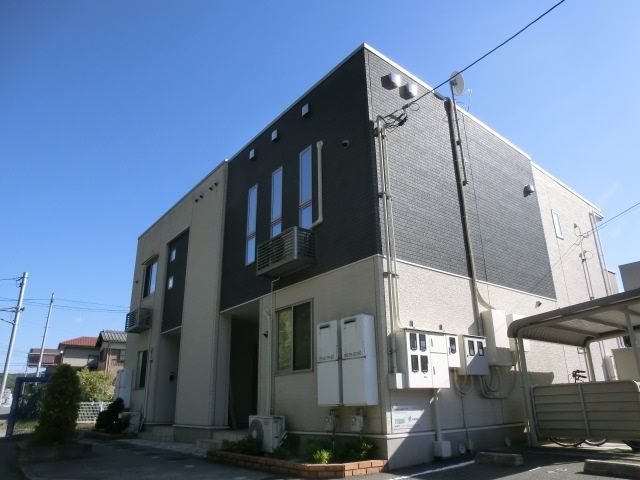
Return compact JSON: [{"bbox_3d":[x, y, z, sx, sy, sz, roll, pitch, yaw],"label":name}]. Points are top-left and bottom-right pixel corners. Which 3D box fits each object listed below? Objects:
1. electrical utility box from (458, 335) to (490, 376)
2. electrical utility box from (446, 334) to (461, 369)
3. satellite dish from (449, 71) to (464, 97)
[{"bbox_3d":[2.505,1.923,7.307,0.610,0.620,0.190,14,-25,-36],"label":"electrical utility box"},{"bbox_3d":[2.017,1.753,6.952,0.300,0.490,0.190,14,-25,-36],"label":"electrical utility box"},{"bbox_3d":[2.982,-3.437,9.569,0.240,0.510,0.470,2,-20,-8],"label":"satellite dish"}]

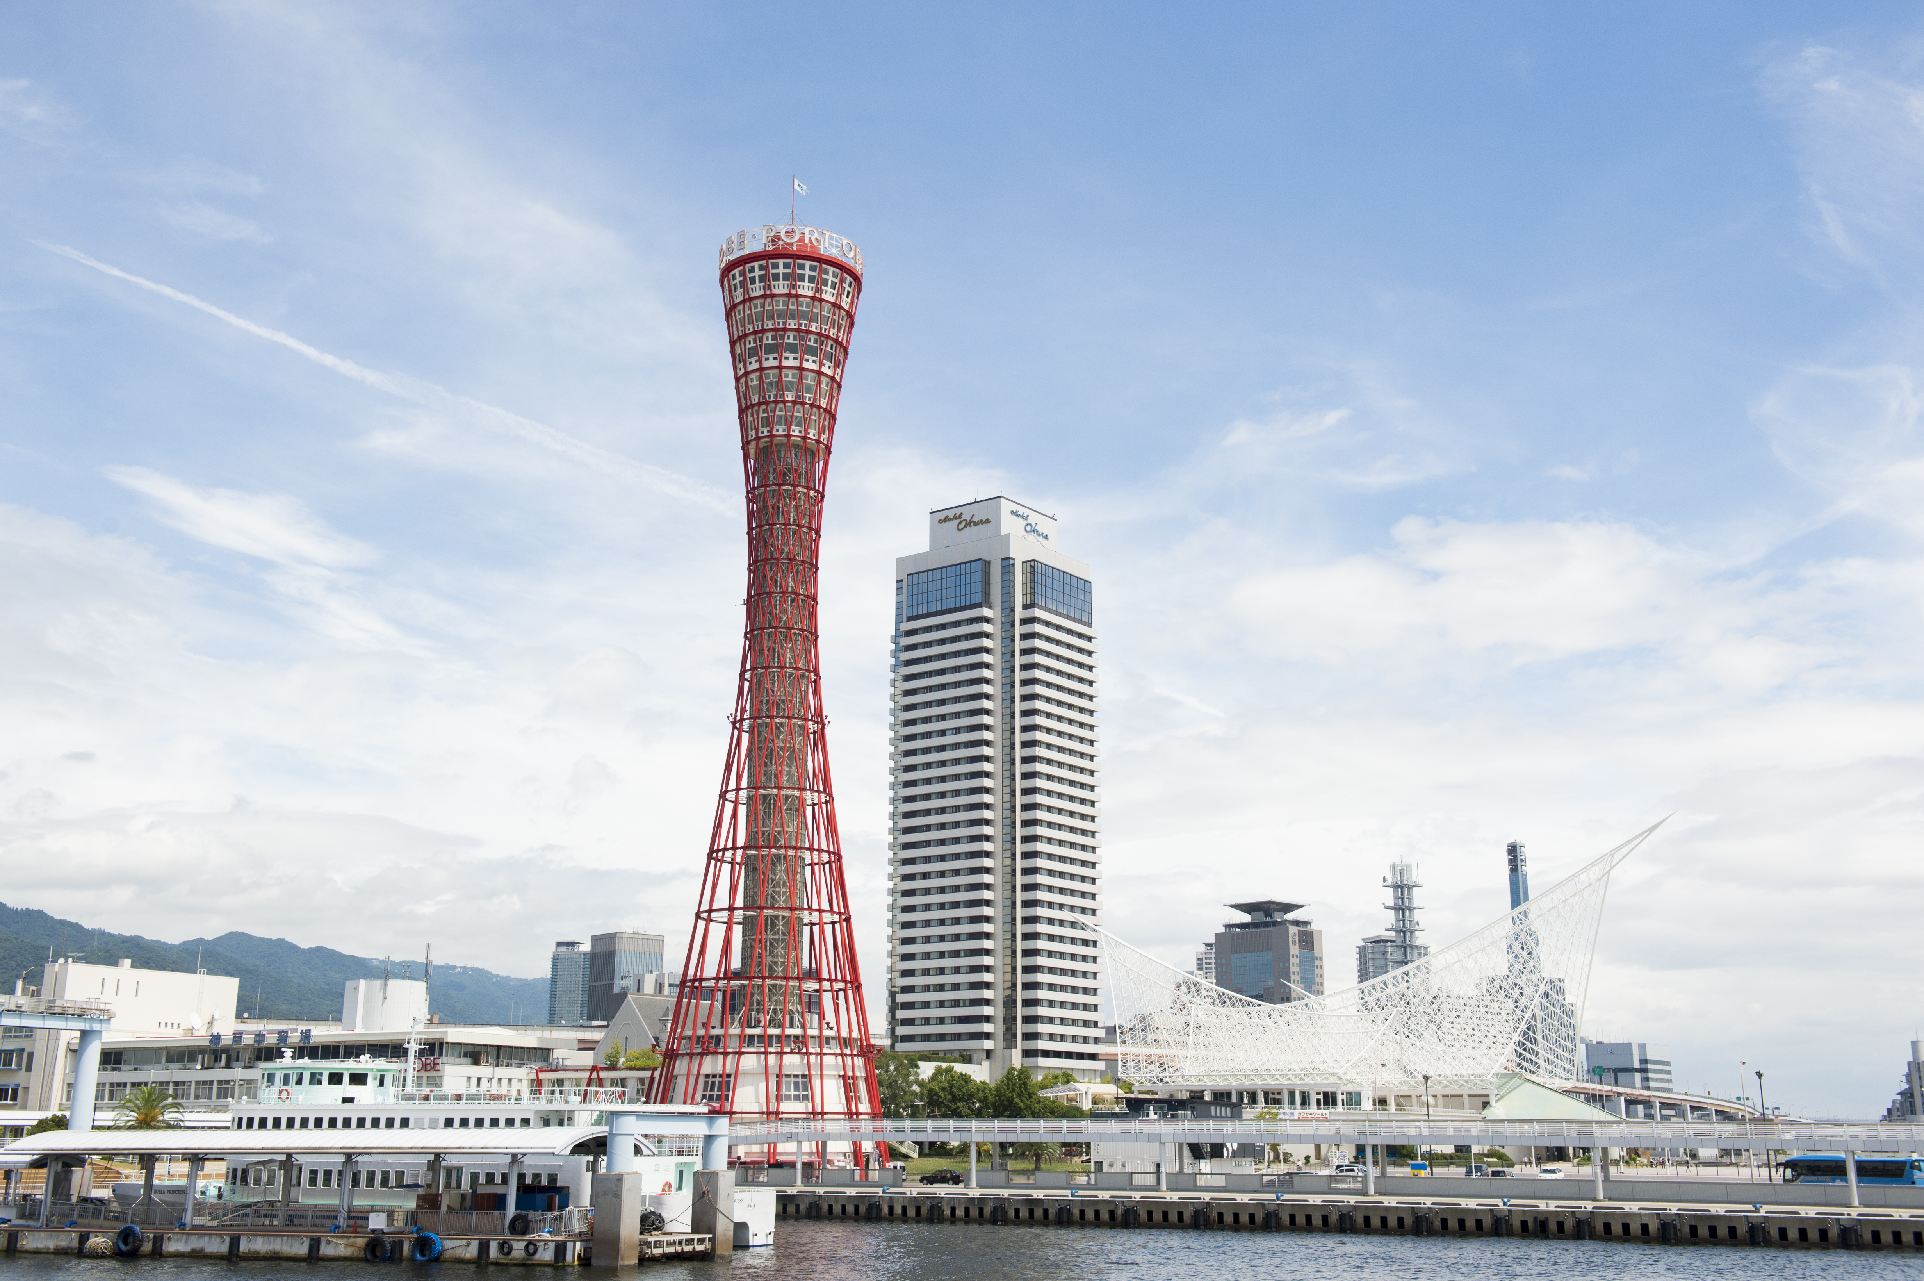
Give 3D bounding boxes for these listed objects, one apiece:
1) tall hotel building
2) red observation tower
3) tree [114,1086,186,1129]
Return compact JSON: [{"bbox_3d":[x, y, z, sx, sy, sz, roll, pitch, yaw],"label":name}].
[{"bbox_3d":[6.940,39.170,428.940,33.000,138.000,33.000,-10,-17,36],"label":"tall hotel building"},{"bbox_3d":[-18.810,4.390,210.140,25.000,101.000,25.000,1,-14,-5],"label":"red observation tower"},{"bbox_3d":[-62.670,37.740,155.670,6.000,7.200,6.000,6,-15,-21],"label":"tree"}]

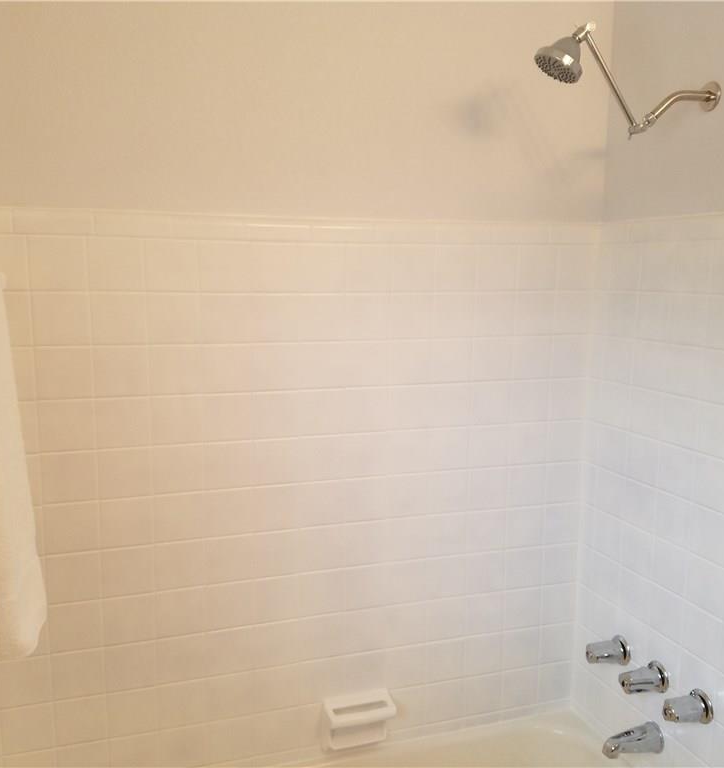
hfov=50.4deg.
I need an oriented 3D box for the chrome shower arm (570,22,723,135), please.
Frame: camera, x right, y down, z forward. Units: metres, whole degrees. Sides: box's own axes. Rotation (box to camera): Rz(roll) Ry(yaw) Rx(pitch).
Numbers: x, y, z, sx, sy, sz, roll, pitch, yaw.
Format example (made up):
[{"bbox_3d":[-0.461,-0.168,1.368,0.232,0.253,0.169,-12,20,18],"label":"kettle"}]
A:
[{"bbox_3d":[0.558,-0.590,1.528,0.343,0.213,0.078,-2,8,-18],"label":"chrome shower arm"}]

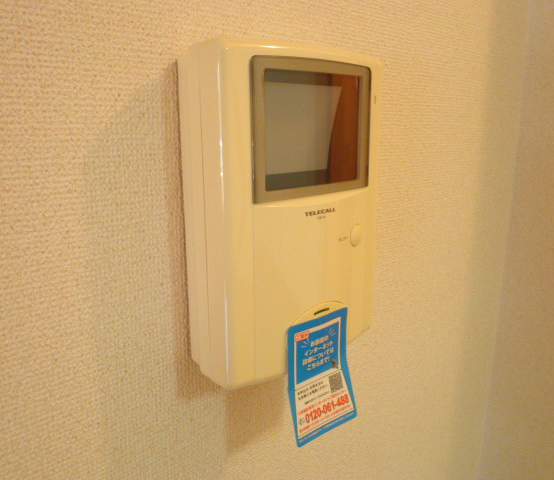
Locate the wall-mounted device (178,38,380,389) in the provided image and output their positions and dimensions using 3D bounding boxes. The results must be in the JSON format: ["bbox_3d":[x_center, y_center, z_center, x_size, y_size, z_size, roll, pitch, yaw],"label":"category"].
[{"bbox_3d":[0.010,-0.017,0.344,0.140,0.214,0.048,-11,17,-38],"label":"wall-mounted device"}]

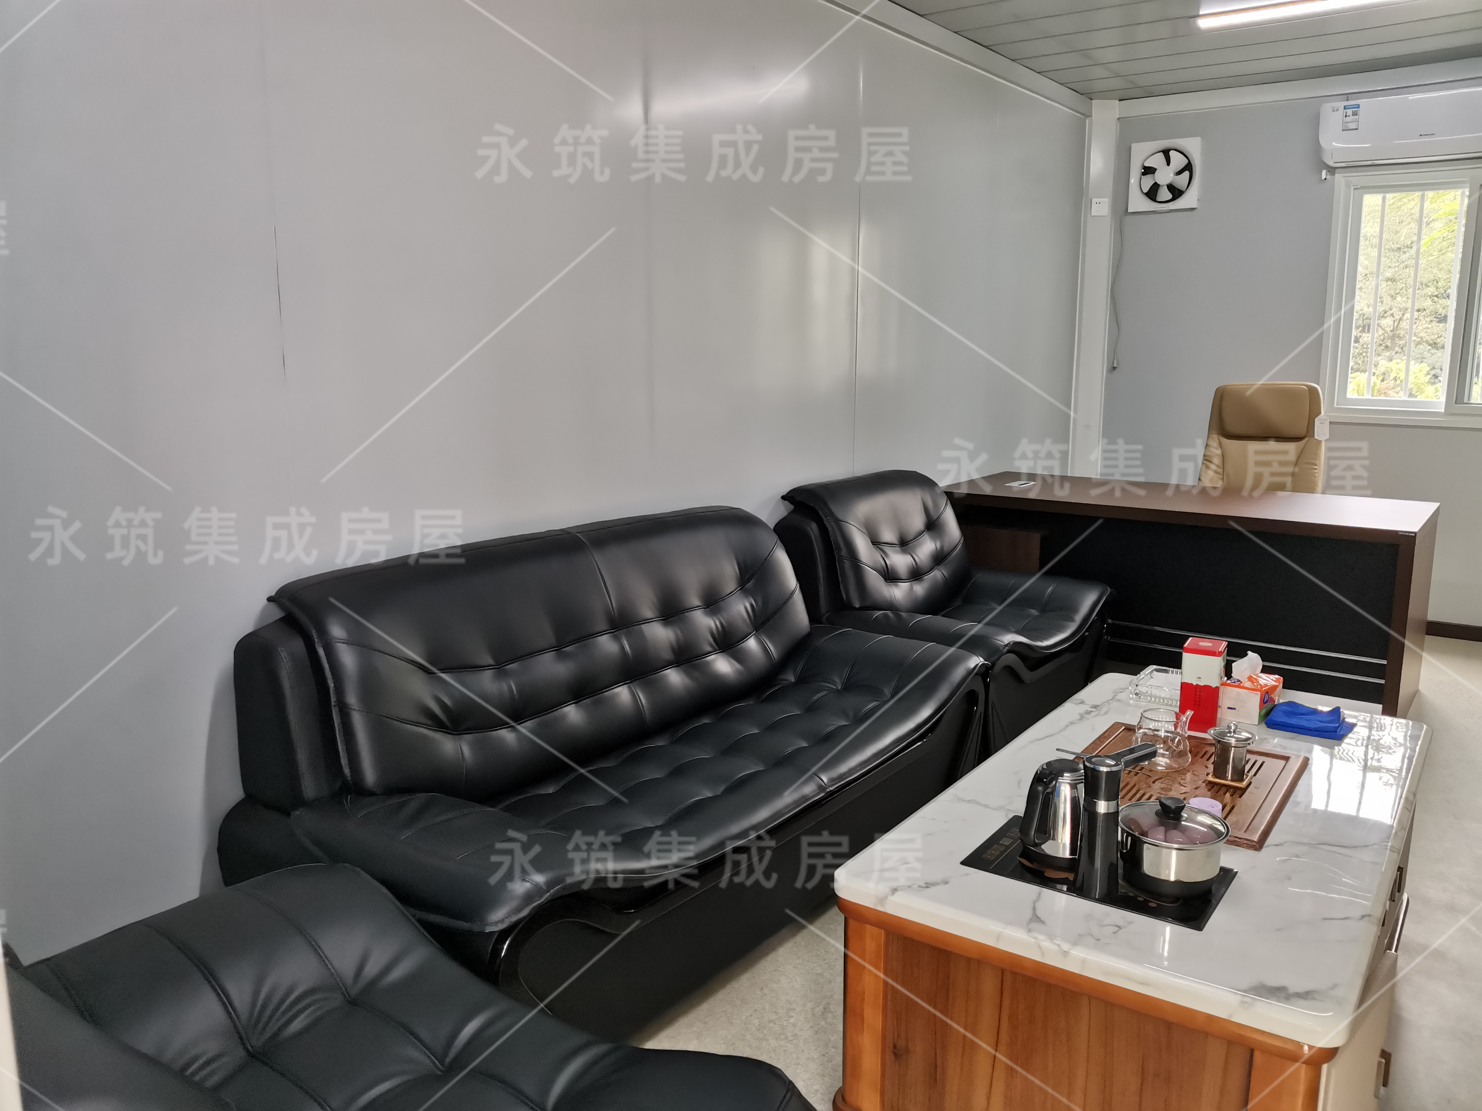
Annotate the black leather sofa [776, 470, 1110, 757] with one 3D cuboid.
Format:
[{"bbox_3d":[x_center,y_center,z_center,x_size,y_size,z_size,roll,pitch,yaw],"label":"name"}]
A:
[{"bbox_3d":[0.782,0.175,4.092,0.800,0.890,1.130,8,14,35],"label":"black leather sofa"}]

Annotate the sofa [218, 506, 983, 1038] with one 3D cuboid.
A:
[{"bbox_3d":[-0.154,0.425,2.825,0.800,0.900,1.990,8,14,35],"label":"sofa"}]

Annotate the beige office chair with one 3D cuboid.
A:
[{"bbox_3d":[2.384,-0.183,5.103,0.660,1.190,0.680,4,12,23],"label":"beige office chair"}]

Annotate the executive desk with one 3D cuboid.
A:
[{"bbox_3d":[1.776,0.131,4.634,1.795,0.760,0.810,8,14,35],"label":"executive desk"}]

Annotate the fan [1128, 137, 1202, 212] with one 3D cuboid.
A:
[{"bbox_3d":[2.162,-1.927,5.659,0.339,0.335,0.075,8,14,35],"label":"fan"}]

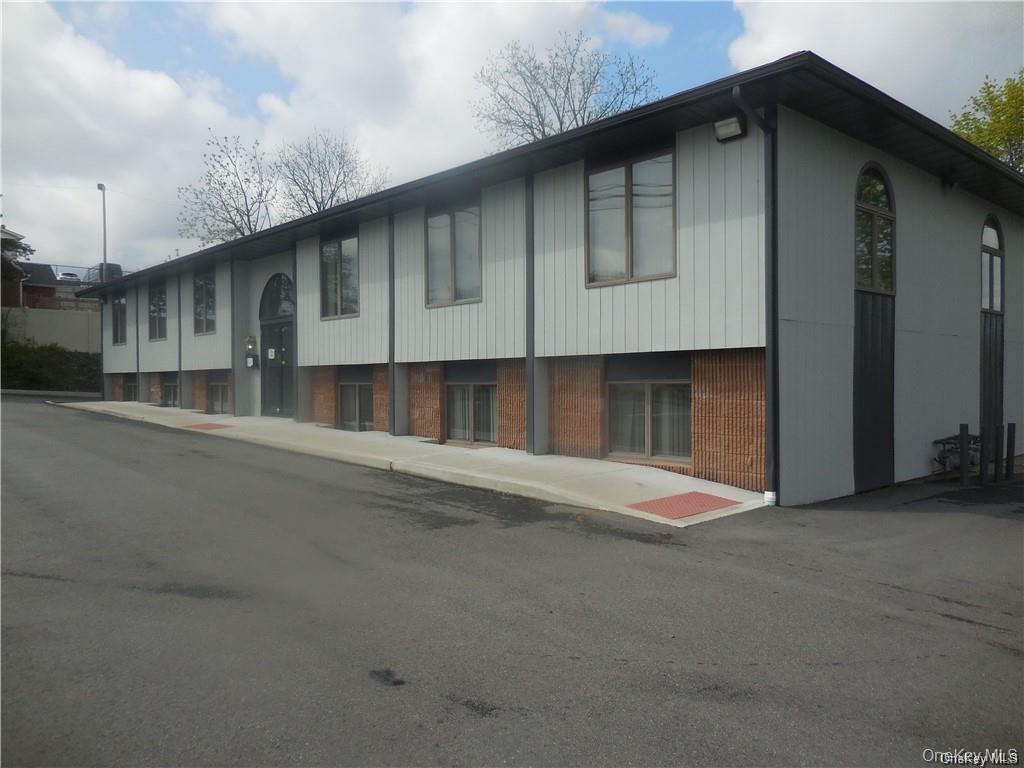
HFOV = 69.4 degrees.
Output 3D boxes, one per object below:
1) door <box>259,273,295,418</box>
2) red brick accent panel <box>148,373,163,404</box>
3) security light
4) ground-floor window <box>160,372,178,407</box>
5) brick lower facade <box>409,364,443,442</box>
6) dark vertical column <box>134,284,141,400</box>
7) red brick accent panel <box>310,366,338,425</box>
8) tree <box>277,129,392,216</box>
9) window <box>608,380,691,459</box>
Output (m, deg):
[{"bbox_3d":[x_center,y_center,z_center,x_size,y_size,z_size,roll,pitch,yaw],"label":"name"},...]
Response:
[{"bbox_3d":[-5.226,-0.887,16.851,0.150,3.384,2.170,-1,1,-43],"label":"door"},{"bbox_3d":[-11.251,0.147,23.520,0.180,0.970,1.120,-1,1,-43],"label":"red brick accent panel"},{"bbox_3d":[2.409,-2.821,8.185,0.200,0.260,0.330,-1,1,-43],"label":"security light"},{"bbox_3d":[-9.827,0.177,21.491,0.120,1.060,1.370,-1,0,-45],"label":"ground-floor window"},{"bbox_3d":[-1.483,0.302,12.977,0.160,1.350,0.891,-1,0,-45],"label":"brick lower facade"},{"bbox_3d":[-11.405,-1.267,22.616,0.160,3.640,0.197,-1,1,-43],"label":"dark vertical column"},{"bbox_3d":[-3.818,0.232,15.191,0.150,1.200,1.020,0,0,-44],"label":"red brick accent panel"},{"bbox_3d":[-10.831,-8.676,43.924,6.300,12.810,6.300,-1,1,-43],"label":"tree"},{"bbox_3d":[1.827,0.476,9.693,0.100,1.050,1.380,-1,1,-43],"label":"window"}]

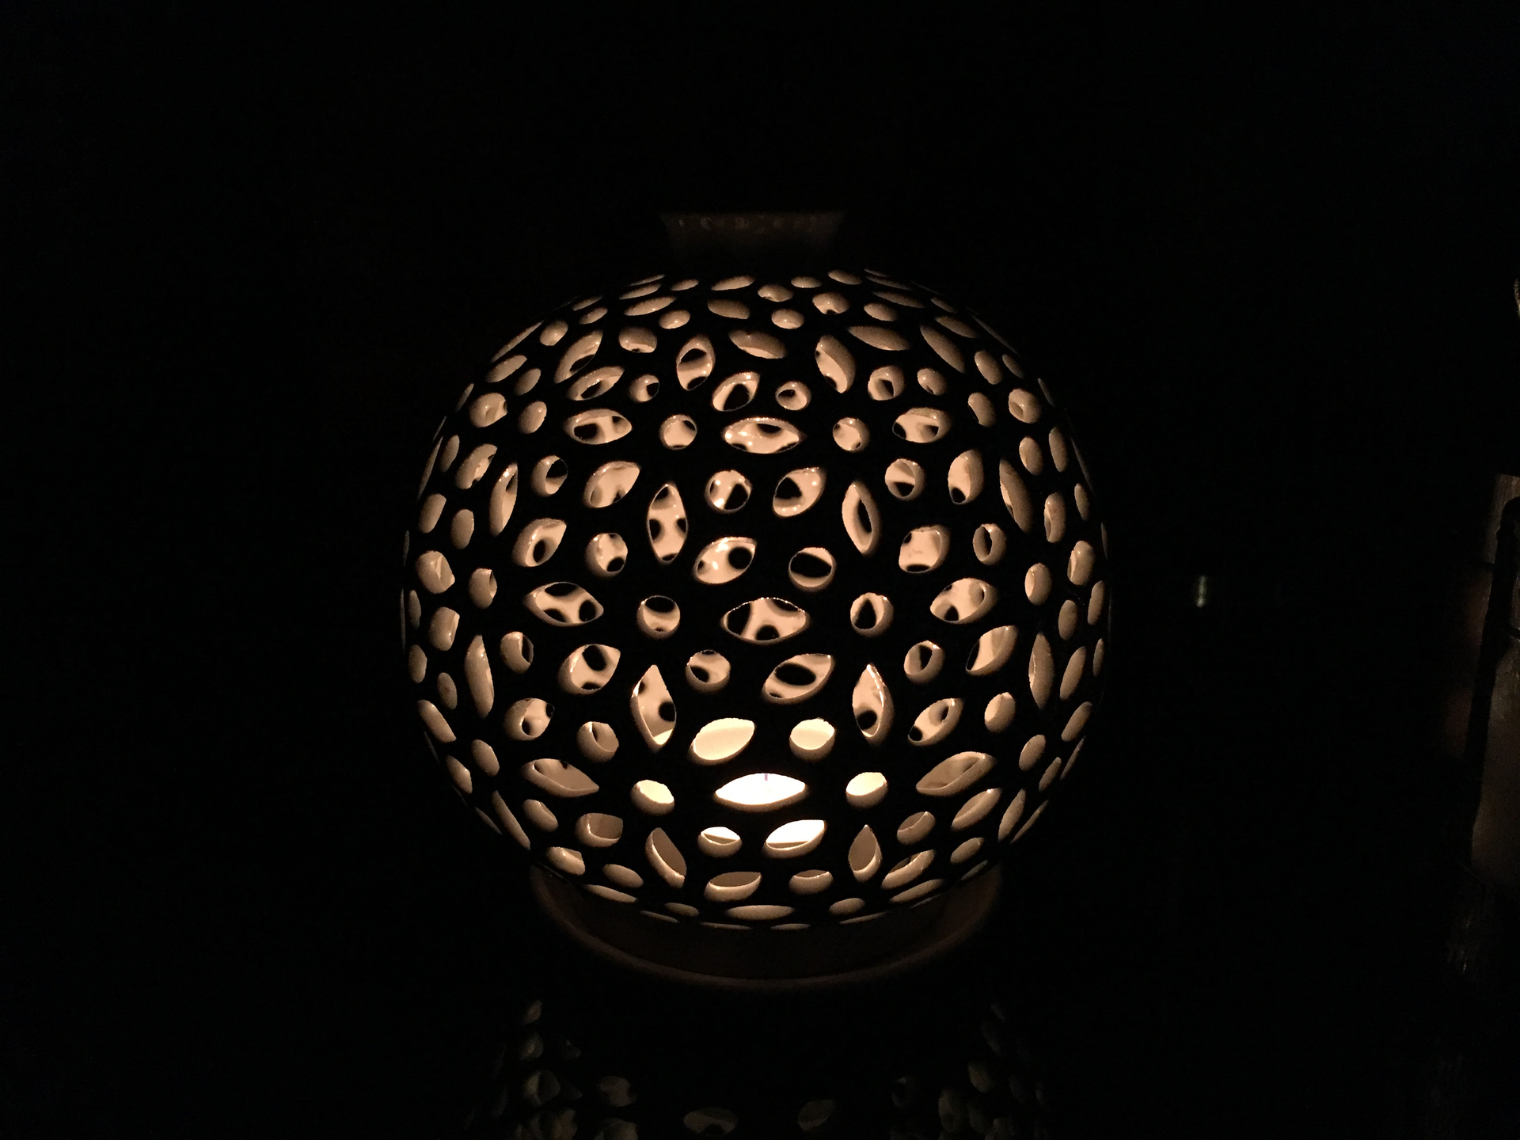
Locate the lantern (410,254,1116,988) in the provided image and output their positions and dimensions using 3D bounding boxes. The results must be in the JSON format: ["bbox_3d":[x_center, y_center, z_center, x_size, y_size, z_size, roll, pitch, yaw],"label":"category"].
[{"bbox_3d":[-0.001,-0.001,0.287,0.157,0.139,0.157,-1,16,0],"label":"lantern"}]

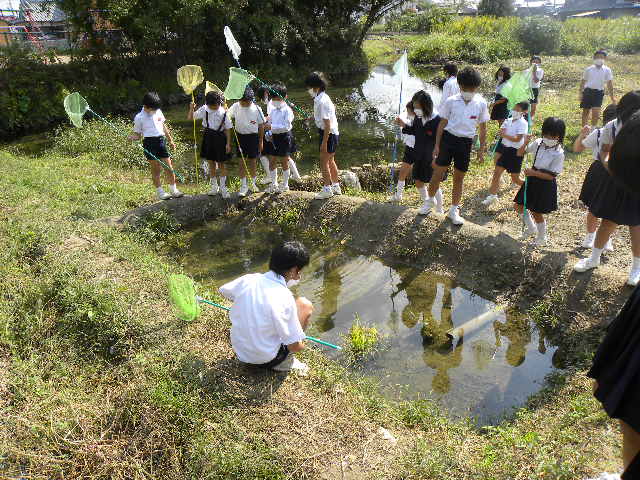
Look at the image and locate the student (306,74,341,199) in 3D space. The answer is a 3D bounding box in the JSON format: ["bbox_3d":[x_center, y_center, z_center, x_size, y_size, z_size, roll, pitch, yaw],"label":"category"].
[{"bbox_3d":[0.037,-1.076,5.088,0.380,1.300,0.360,-9,24,-18],"label":"student"}]

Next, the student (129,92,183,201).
[{"bbox_3d":[-1.879,-1.089,5.624,0.480,1.249,0.360,-21,30,-34],"label":"student"}]

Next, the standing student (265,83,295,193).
[{"bbox_3d":[-0.477,-1.224,5.738,0.360,1.273,0.300,-2,25,0],"label":"standing student"}]

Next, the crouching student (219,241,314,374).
[{"bbox_3d":[-0.295,0.383,2.736,0.540,0.760,0.450,-20,29,-37],"label":"crouching student"}]

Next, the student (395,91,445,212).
[{"bbox_3d":[0.981,-0.866,4.755,0.440,1.150,0.400,10,25,25],"label":"student"}]

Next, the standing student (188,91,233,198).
[{"bbox_3d":[-1.201,-1.039,5.290,0.460,1.150,0.320,-5,23,-8],"label":"standing student"}]

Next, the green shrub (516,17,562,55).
[{"bbox_3d":[8.923,-8.272,19.541,2.000,1.750,1.900,-2,25,0],"label":"green shrub"}]

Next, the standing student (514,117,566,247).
[{"bbox_3d":[1.971,-0.511,4.256,0.400,1.129,0.370,17,31,36],"label":"standing student"}]

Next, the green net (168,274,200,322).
[{"bbox_3d":[-0.912,0.393,3.233,0.260,0.290,0.160,15,28,34],"label":"green net"}]

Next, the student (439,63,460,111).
[{"bbox_3d":[1.808,-1.841,6.835,0.280,1.260,0.380,15,30,33],"label":"student"}]

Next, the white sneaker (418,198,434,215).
[{"bbox_3d":[1.067,-0.324,4.796,0.085,0.100,0.215,16,30,34],"label":"white sneaker"}]

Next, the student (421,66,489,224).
[{"bbox_3d":[1.215,-0.838,4.358,0.550,1.380,0.420,3,23,11],"label":"student"}]

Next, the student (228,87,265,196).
[{"bbox_3d":[-0.829,-1.156,5.613,0.390,1.281,0.280,-5,25,-5],"label":"student"}]

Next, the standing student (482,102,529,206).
[{"bbox_3d":[2.046,-0.940,5.313,0.480,1.110,0.420,-20,29,-38],"label":"standing student"}]

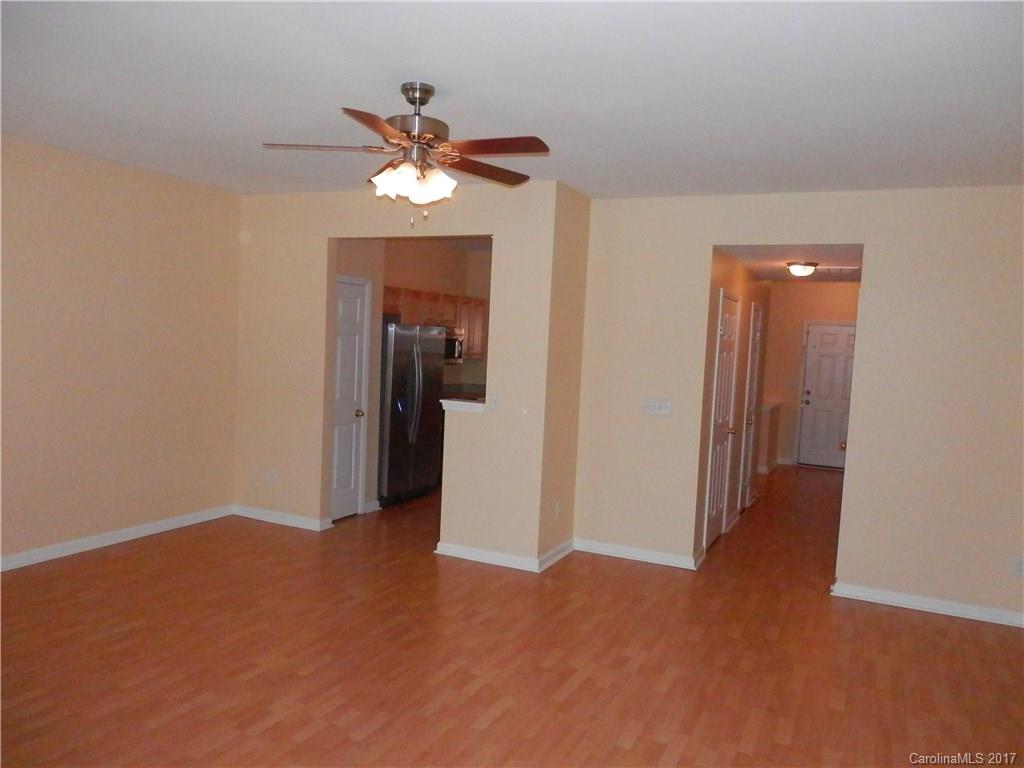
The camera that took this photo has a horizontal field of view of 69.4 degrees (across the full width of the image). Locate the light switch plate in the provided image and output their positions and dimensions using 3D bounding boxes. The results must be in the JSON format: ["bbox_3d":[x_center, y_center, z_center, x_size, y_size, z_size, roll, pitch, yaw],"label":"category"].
[{"bbox_3d":[1.088,0.179,5.563,0.210,0.116,0.012,5,4,25],"label":"light switch plate"}]

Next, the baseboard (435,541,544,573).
[{"bbox_3d":[-0.188,1.263,5.442,0.867,0.093,0.030,5,4,25],"label":"baseboard"}]

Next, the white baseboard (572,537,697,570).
[{"bbox_3d":[0.943,1.300,5.674,0.945,0.093,0.030,5,4,25],"label":"white baseboard"}]

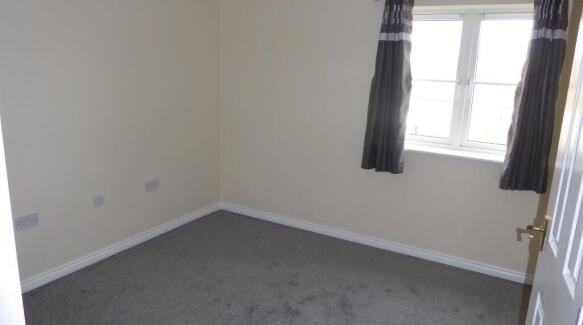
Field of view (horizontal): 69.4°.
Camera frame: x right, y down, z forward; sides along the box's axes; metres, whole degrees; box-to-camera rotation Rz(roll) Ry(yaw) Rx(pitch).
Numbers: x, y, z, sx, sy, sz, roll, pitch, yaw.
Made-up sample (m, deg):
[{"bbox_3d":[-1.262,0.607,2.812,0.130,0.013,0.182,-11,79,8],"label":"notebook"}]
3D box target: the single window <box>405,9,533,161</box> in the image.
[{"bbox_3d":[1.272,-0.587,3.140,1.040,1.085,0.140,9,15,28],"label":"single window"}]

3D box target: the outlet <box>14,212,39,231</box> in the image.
[{"bbox_3d":[-1.690,0.380,2.698,0.014,0.086,0.146,9,15,28],"label":"outlet"}]

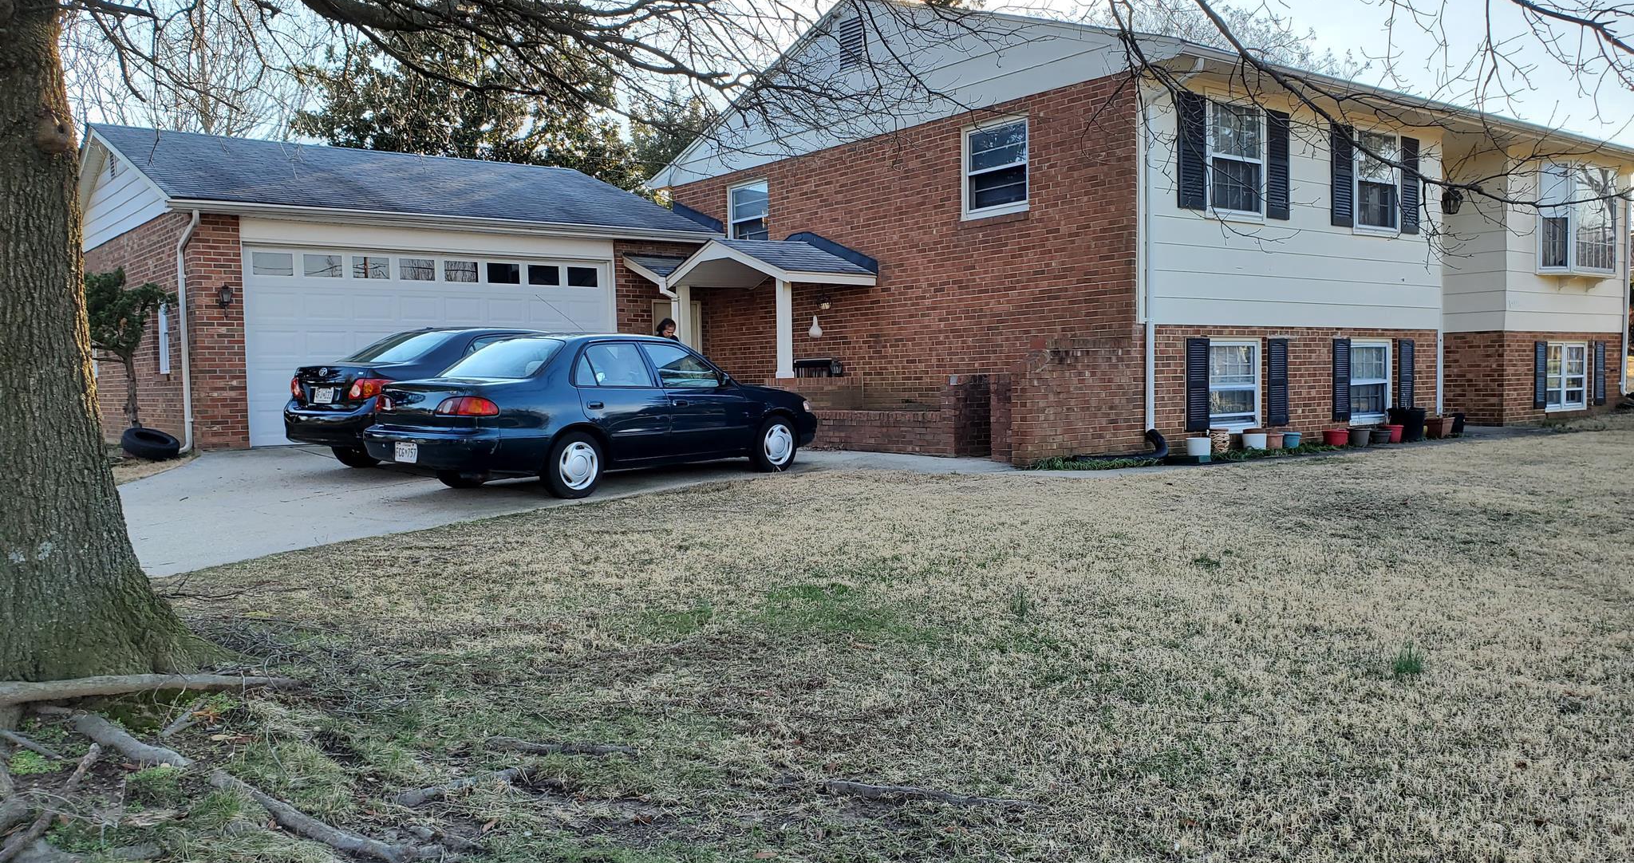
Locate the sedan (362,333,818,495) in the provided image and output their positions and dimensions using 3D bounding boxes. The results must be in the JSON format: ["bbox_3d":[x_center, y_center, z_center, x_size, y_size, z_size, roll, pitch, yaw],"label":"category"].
[{"bbox_3d":[-1.840,-0.233,11.340,1.700,1.385,4.420,3,5,39],"label":"sedan"}]

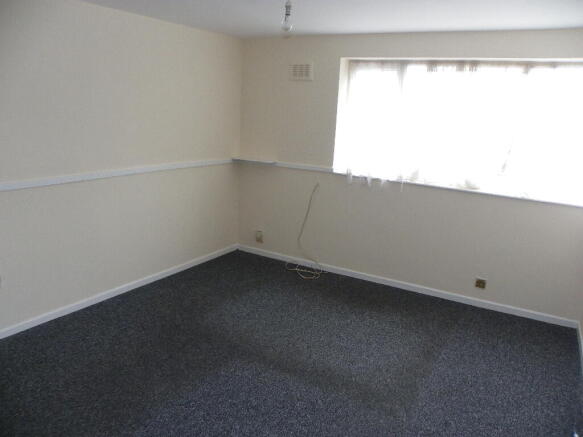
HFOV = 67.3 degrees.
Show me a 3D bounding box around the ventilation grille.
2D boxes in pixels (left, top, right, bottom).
[{"bbox_3d":[0.097,-1.444,4.317,0.280,0.172,0.018,10,15,30],"label":"ventilation grille"}]

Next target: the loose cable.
[{"bbox_3d":[0.141,0.107,4.420,0.400,0.910,0.330,10,15,30],"label":"loose cable"}]

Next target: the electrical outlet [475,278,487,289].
[{"bbox_3d":[1.639,0.566,3.789,0.090,0.087,0.015,10,15,30],"label":"electrical outlet"}]

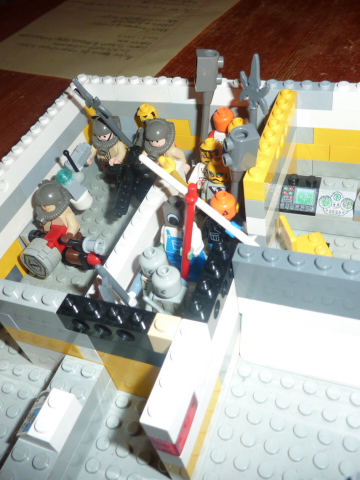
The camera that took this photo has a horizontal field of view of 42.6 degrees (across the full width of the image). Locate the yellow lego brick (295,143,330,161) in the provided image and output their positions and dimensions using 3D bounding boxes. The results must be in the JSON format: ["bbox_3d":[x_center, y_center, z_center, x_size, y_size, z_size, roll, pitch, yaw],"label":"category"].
[{"bbox_3d":[0.067,-0.046,0.232,0.017,0.010,0.008,9,50,21],"label":"yellow lego brick"}]

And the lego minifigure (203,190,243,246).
[{"bbox_3d":[0.020,-0.004,0.196,0.022,0.040,0.012,9,50,21],"label":"lego minifigure"}]

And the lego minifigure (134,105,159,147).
[{"bbox_3d":[-0.014,-0.055,0.254,0.023,0.040,0.013,-6,46,8],"label":"lego minifigure"}]

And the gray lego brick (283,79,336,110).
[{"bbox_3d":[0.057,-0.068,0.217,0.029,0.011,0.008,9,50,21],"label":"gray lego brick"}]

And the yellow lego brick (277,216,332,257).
[{"bbox_3d":[0.054,0.000,0.196,0.018,0.018,0.016,-14,45,0],"label":"yellow lego brick"}]

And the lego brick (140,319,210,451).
[{"bbox_3d":[0.000,0.038,0.128,0.008,0.011,0.032,9,50,21],"label":"lego brick"}]

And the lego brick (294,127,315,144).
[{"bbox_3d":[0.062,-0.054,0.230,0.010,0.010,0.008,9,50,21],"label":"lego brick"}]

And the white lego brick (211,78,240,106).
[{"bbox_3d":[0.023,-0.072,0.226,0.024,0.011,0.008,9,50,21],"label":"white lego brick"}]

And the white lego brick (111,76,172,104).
[{"bbox_3d":[-0.019,-0.079,0.243,0.032,0.011,0.008,9,50,21],"label":"white lego brick"}]

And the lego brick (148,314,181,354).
[{"bbox_3d":[-0.004,0.028,0.136,0.008,0.011,0.008,9,50,21],"label":"lego brick"}]

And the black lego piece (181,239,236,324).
[{"bbox_3d":[0.011,0.015,0.147,0.008,0.011,0.032,9,50,21],"label":"black lego piece"}]

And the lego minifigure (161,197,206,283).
[{"bbox_3d":[0.002,-0.002,0.200,0.023,0.040,0.013,3,48,16],"label":"lego minifigure"}]

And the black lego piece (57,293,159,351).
[{"bbox_3d":[-0.022,0.025,0.145,0.032,0.011,0.008,9,50,21],"label":"black lego piece"}]

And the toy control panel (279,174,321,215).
[{"bbox_3d":[0.056,-0.021,0.213,0.016,0.011,0.016,9,50,21],"label":"toy control panel"}]

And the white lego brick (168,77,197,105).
[{"bbox_3d":[0.002,-0.077,0.236,0.016,0.011,0.008,9,50,21],"label":"white lego brick"}]

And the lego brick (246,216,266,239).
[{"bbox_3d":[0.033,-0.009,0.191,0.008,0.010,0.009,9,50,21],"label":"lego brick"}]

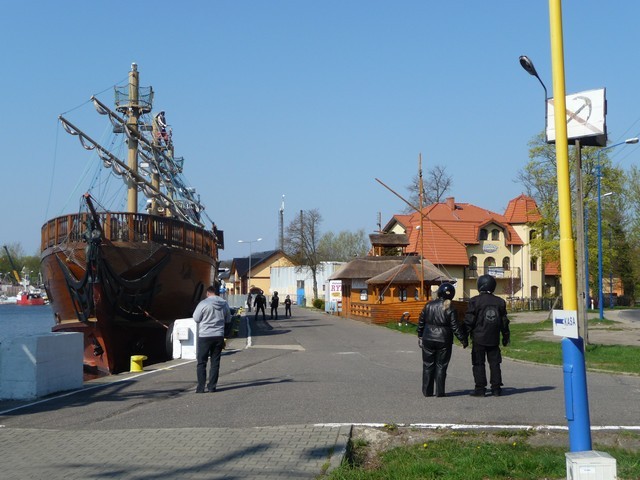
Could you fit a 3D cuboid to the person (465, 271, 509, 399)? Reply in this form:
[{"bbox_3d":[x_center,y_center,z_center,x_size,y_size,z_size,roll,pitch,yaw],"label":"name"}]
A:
[{"bbox_3d":[2.595,1.467,15.822,0.660,1.861,0.400,0,-3,-6],"label":"person"}]

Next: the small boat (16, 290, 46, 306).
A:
[{"bbox_3d":[-69.508,14.094,245.000,6.900,3.800,2.600,0,-3,-6],"label":"small boat"}]

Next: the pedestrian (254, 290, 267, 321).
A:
[{"bbox_3d":[-3.499,3.827,59.808,0.700,1.763,0.420,0,-3,0],"label":"pedestrian"}]

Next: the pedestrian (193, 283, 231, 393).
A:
[{"bbox_3d":[-1.743,1.589,16.432,0.580,1.708,0.380,1,-3,-18],"label":"pedestrian"}]

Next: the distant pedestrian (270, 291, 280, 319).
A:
[{"bbox_3d":[-2.704,3.946,61.767,0.520,1.724,0.380,0,-3,0],"label":"distant pedestrian"}]

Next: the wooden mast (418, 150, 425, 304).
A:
[{"bbox_3d":[5.351,-0.684,53.500,0.200,8.100,0.200,0,-3,0],"label":"wooden mast"}]

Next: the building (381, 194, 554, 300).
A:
[{"bbox_3d":[15.489,1.233,109.000,15.300,11.700,11.500,1,-3,-20],"label":"building"}]

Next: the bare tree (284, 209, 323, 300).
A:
[{"bbox_3d":[-1.801,1.943,111.000,4.200,10.800,4.200,0,-3,0],"label":"bare tree"}]

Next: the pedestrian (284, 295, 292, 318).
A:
[{"bbox_3d":[-2.044,4.296,65.961,0.430,1.459,0.330,0,-3,0],"label":"pedestrian"}]

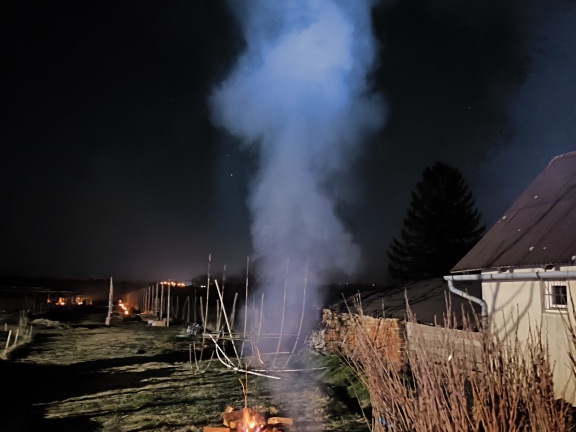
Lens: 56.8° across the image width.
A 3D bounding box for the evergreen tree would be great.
[{"bbox_3d":[8.479,1.402,29.448,5.800,8.900,5.800,0,-7,0],"label":"evergreen tree"}]

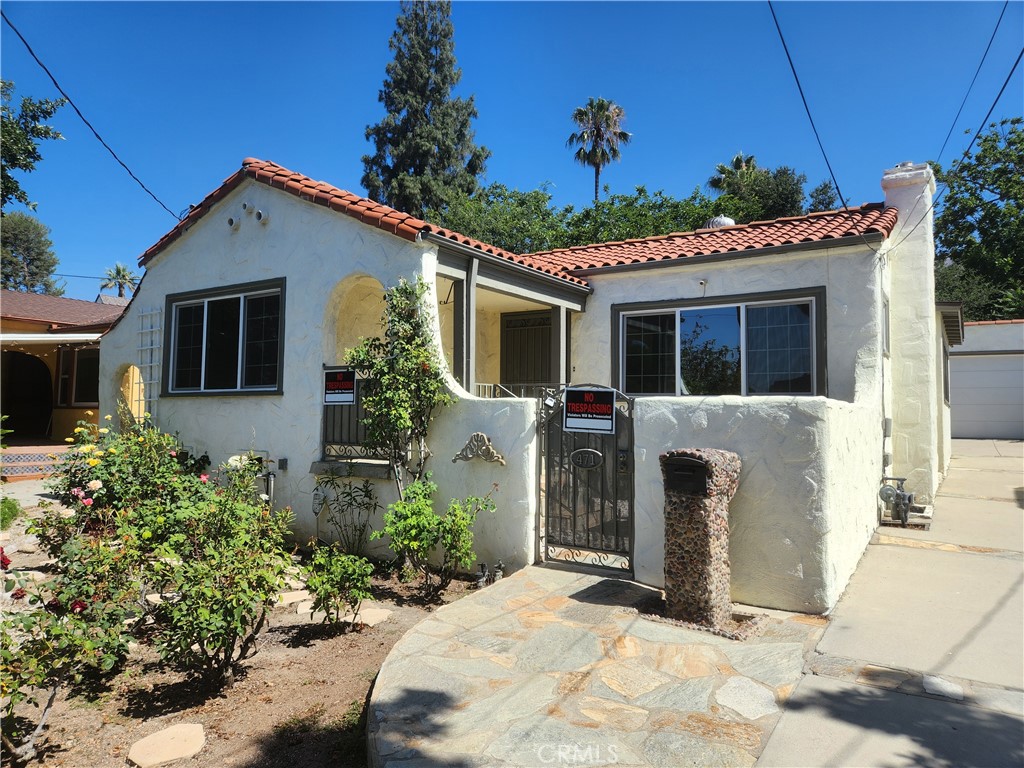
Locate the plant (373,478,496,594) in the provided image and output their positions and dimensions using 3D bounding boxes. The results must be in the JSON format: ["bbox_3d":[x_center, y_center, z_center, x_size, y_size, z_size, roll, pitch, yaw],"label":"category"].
[{"bbox_3d":[-0.665,1.297,5.740,1.000,0.980,0.800,1,-2,-7],"label":"plant"}]

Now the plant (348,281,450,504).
[{"bbox_3d":[-1.107,0.386,6.666,1.050,2.846,0.620,-1,-3,32],"label":"plant"}]

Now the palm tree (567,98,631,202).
[{"bbox_3d":[5.245,-7.254,41.602,3.800,20.755,3.800,0,-2,7],"label":"palm tree"}]

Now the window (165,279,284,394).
[{"bbox_3d":[-3.772,-0.547,8.782,2.516,1.406,0.140,-1,-3,32],"label":"window"}]

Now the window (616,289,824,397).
[{"bbox_3d":[2.680,-0.496,9.183,2.882,1.380,0.140,-1,-3,32],"label":"window"}]

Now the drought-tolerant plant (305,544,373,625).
[{"bbox_3d":[-1.281,1.457,5.044,0.490,0.600,0.470,1,-2,-14],"label":"drought-tolerant plant"}]

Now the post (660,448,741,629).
[{"bbox_3d":[1.386,1.073,4.914,0.370,1.190,0.470,-2,-3,42],"label":"post"}]

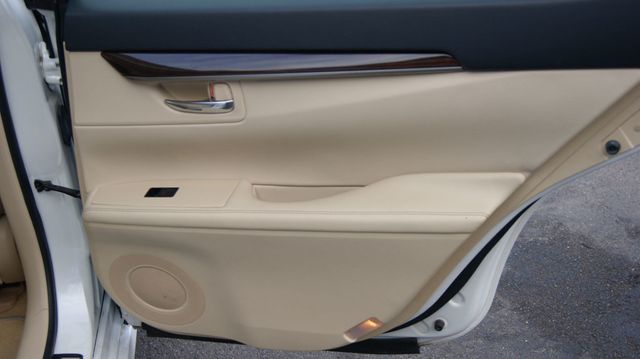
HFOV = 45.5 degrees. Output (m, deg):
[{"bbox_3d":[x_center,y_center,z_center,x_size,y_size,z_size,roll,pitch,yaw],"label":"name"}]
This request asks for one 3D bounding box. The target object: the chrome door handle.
[{"bbox_3d":[-0.195,-0.118,1.235,0.113,0.026,0.028,-1,23,-3],"label":"chrome door handle"}]

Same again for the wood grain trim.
[{"bbox_3d":[-0.063,-0.181,1.225,0.575,0.047,0.040,-1,23,-3],"label":"wood grain trim"}]

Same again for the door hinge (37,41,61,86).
[{"bbox_3d":[-0.453,-0.193,1.275,0.048,0.075,0.050,-1,23,-3],"label":"door hinge"}]

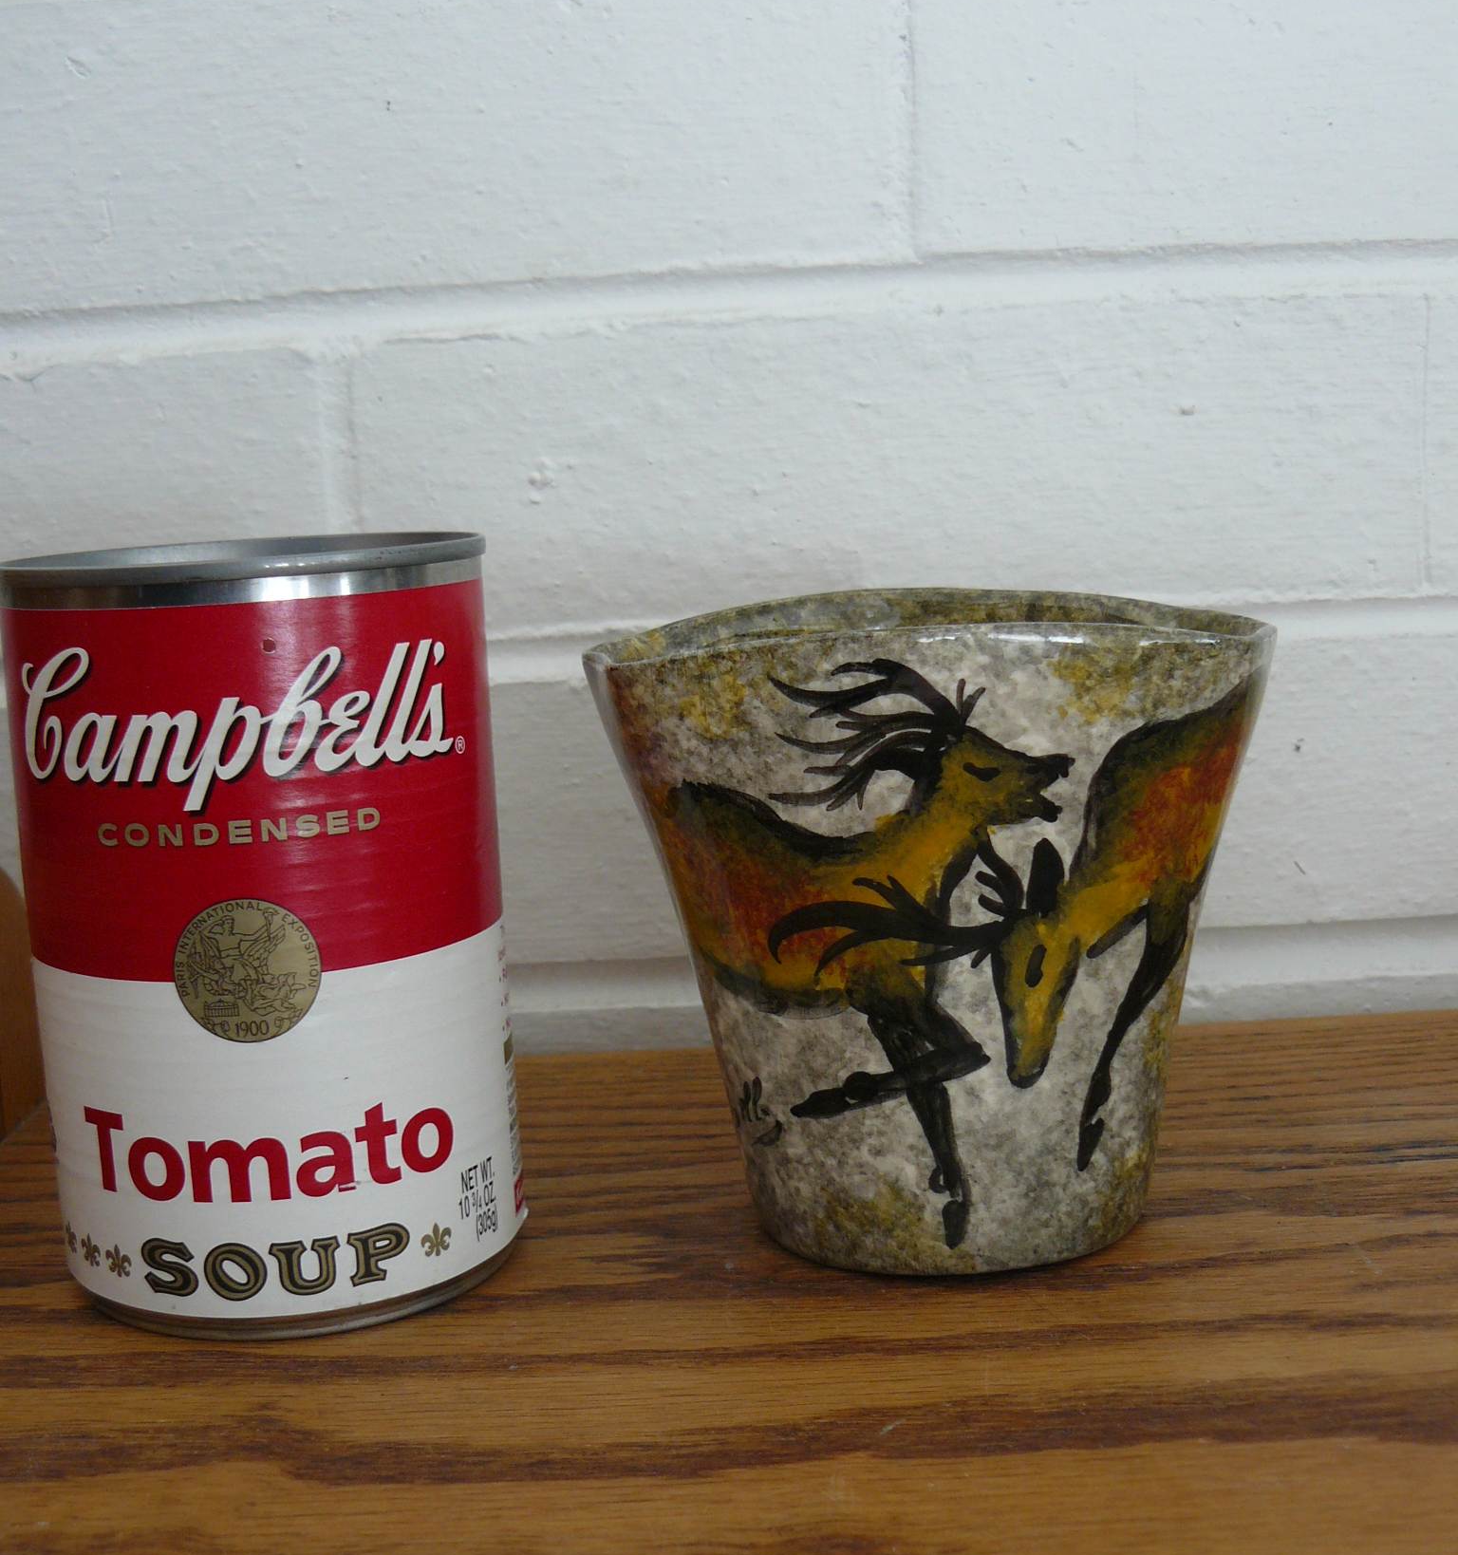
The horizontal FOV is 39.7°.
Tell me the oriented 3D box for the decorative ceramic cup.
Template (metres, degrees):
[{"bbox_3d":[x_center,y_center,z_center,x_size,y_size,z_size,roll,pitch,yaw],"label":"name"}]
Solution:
[{"bbox_3d":[0.031,0.019,0.297,0.099,0.088,0.061,-3,10,2],"label":"decorative ceramic cup"}]

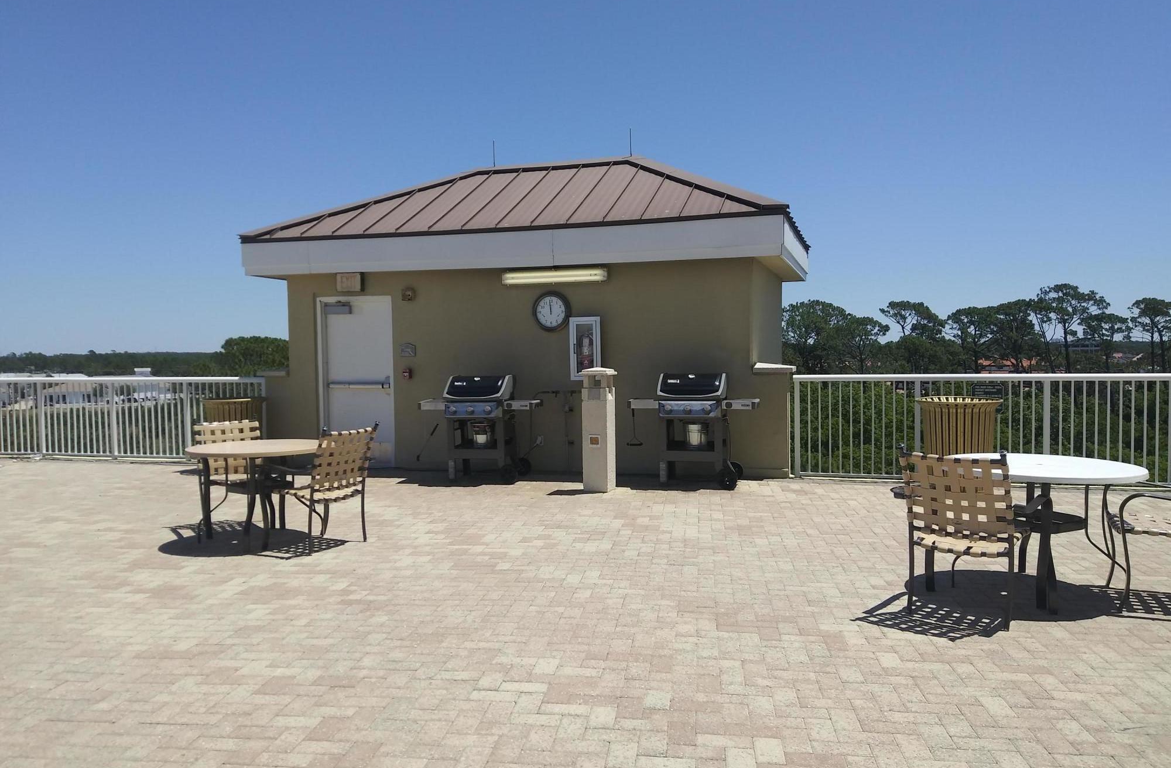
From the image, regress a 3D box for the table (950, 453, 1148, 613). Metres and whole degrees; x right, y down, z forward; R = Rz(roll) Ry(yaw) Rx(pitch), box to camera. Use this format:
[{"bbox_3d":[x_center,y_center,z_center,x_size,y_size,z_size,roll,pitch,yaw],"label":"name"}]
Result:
[{"bbox_3d":[2.613,0.830,5.045,1.030,0.730,1.030,0,3,17],"label":"table"}]

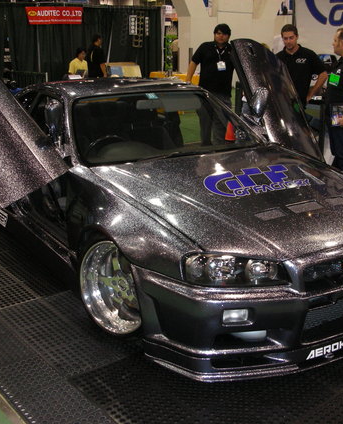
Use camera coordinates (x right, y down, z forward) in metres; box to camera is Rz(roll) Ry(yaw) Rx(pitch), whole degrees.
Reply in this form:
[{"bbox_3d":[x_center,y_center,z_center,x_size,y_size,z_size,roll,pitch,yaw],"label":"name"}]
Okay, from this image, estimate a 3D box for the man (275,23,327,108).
[{"bbox_3d":[1.185,-0.932,5.644,0.580,1.750,0.340,2,16,7],"label":"man"}]

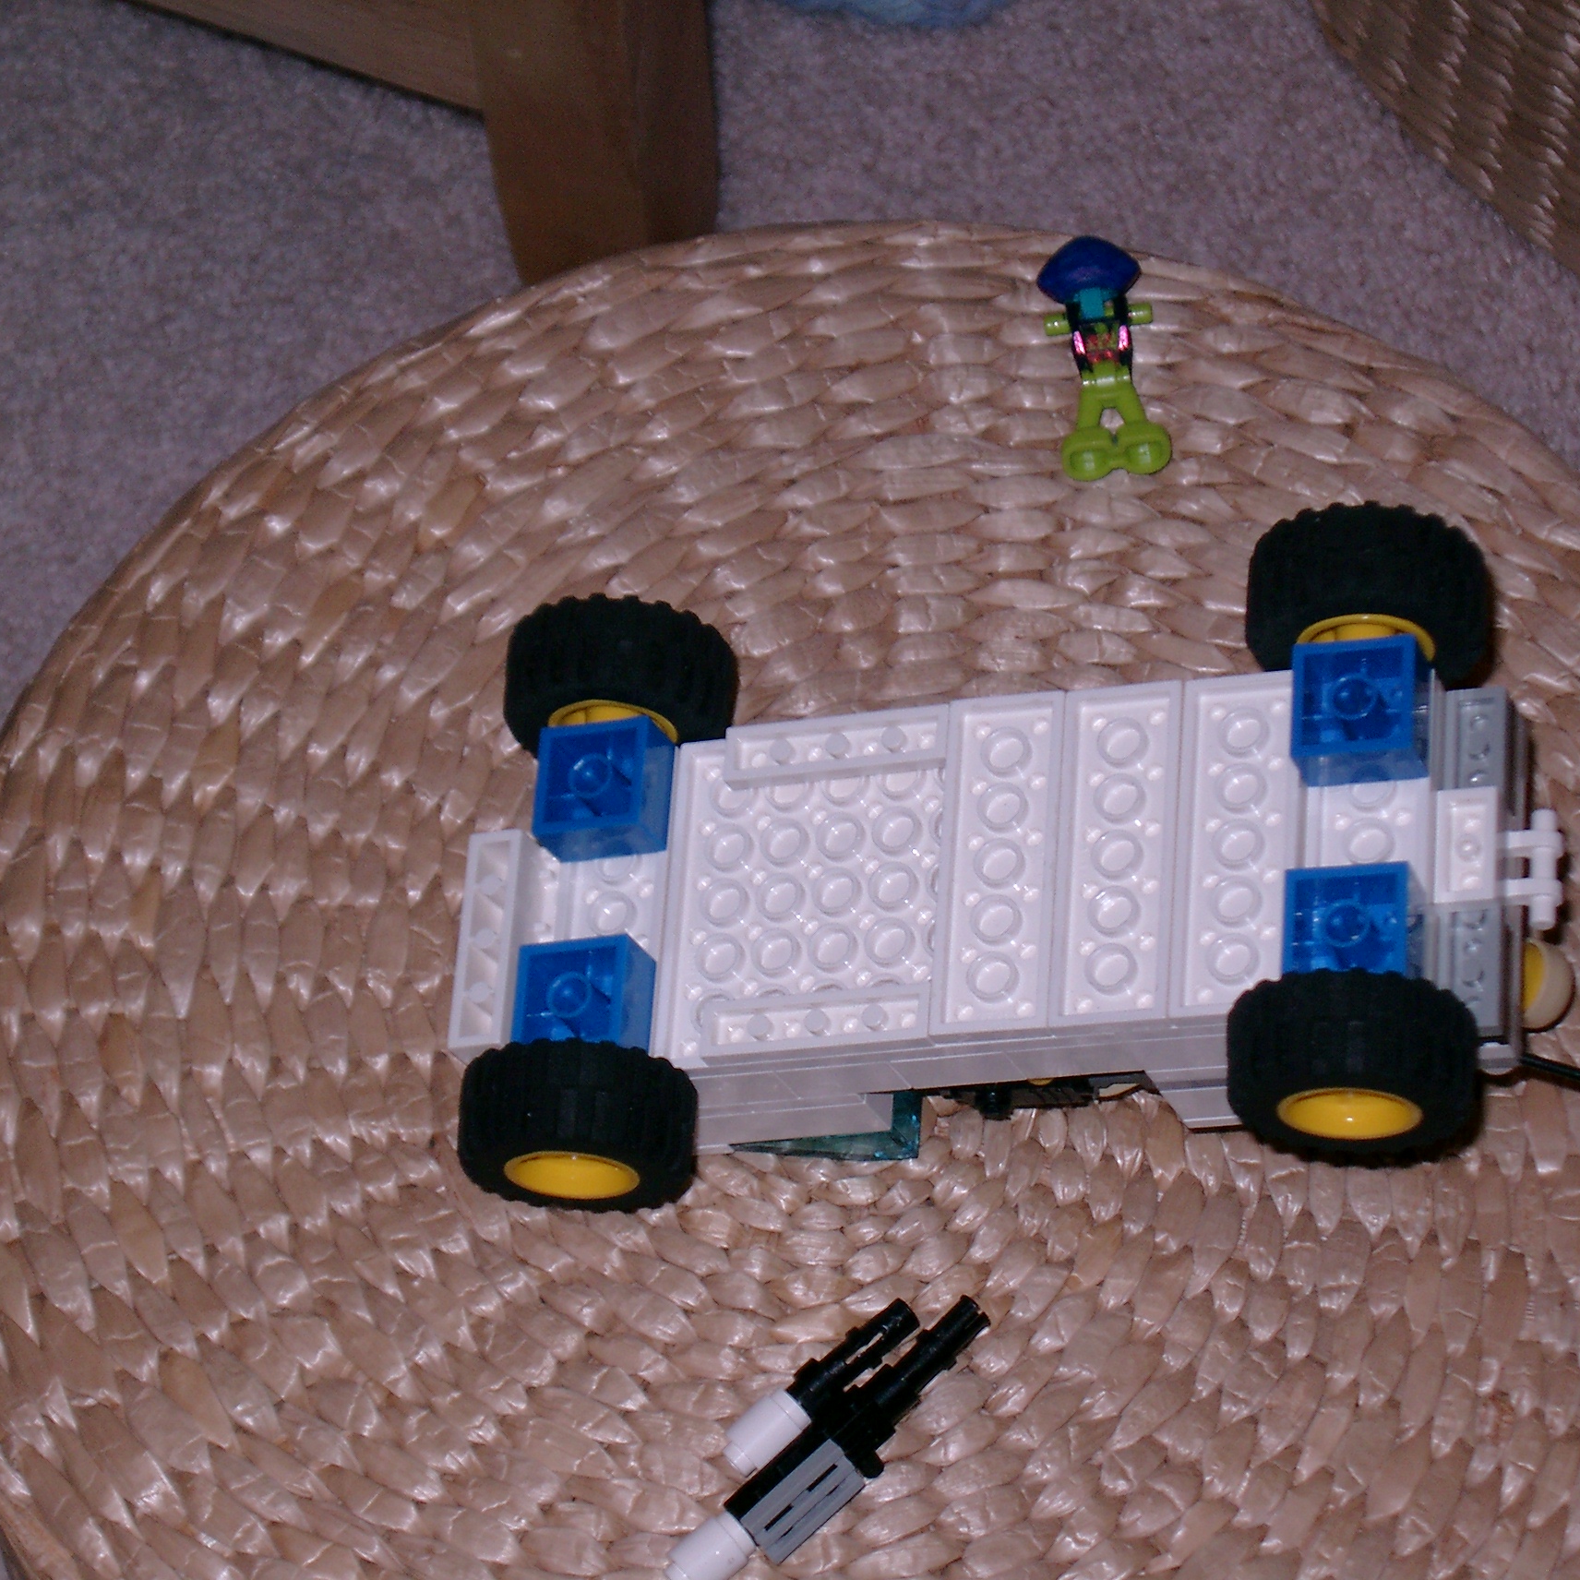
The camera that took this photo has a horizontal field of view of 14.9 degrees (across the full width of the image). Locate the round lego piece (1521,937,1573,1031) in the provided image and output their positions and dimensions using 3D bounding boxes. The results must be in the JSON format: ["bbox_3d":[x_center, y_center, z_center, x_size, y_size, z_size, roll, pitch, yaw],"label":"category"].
[{"bbox_3d":[0.098,0.026,0.797,0.012,0.011,0.013,-1,66,2],"label":"round lego piece"}]

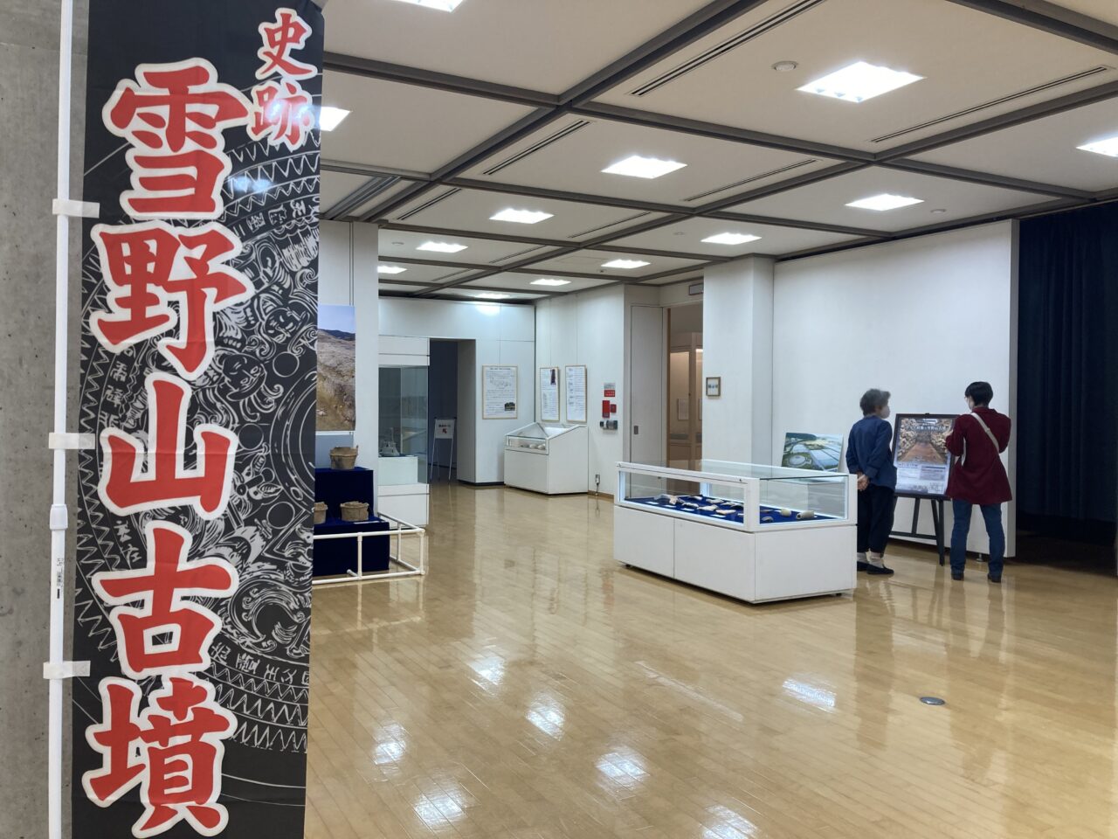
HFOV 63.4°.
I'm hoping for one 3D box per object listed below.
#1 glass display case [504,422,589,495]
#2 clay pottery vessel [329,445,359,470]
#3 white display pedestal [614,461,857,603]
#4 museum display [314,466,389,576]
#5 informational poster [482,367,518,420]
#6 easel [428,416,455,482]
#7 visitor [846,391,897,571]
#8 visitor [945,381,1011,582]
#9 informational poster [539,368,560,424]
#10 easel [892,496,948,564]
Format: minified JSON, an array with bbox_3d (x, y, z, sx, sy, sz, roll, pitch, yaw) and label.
[{"bbox_3d":[-0.212,0.580,14.006,0.674,1.020,1.490,-1,2,-29],"label":"glass display case"},{"bbox_3d":[-1.933,0.345,8.120,0.250,0.200,0.240,-1,2,-29],"label":"clay pottery vessel"},{"bbox_3d":[1.344,0.828,7.275,0.961,0.880,1.843,-1,2,-29],"label":"white display pedestal"},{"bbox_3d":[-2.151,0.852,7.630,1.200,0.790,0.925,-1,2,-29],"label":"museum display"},{"bbox_3d":[-0.950,-0.431,14.615,0.620,0.863,0.030,-1,2,-29],"label":"informational poster"},{"bbox_3d":[-1.986,0.513,15.400,0.380,1.080,0.480,0,1,9],"label":"easel"},{"bbox_3d":[2.600,0.504,7.530,0.330,1.525,0.440,0,2,-24],"label":"visitor"},{"bbox_3d":[3.388,0.485,7.300,0.510,1.580,0.380,0,1,-3],"label":"visitor"},{"bbox_3d":[-0.143,-0.401,14.476,0.030,0.860,0.620,-1,2,-29],"label":"informational poster"},{"bbox_3d":[3.292,0.602,8.163,0.500,1.300,0.580,-1,2,-41],"label":"easel"}]

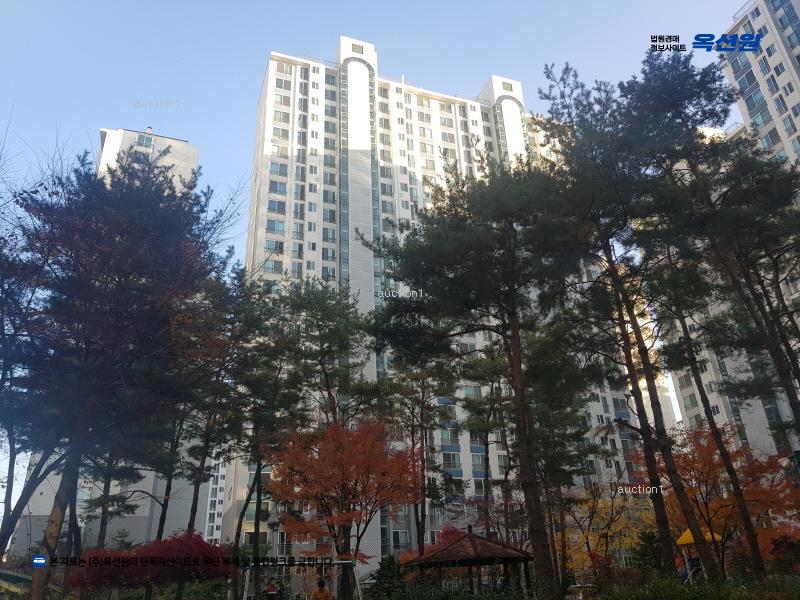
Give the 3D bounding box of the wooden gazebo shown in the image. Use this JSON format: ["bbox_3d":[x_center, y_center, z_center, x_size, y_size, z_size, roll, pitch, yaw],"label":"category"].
[{"bbox_3d":[2.650,10.144,22.131,3.500,3.350,3.500,20,-33,-39],"label":"wooden gazebo"}]

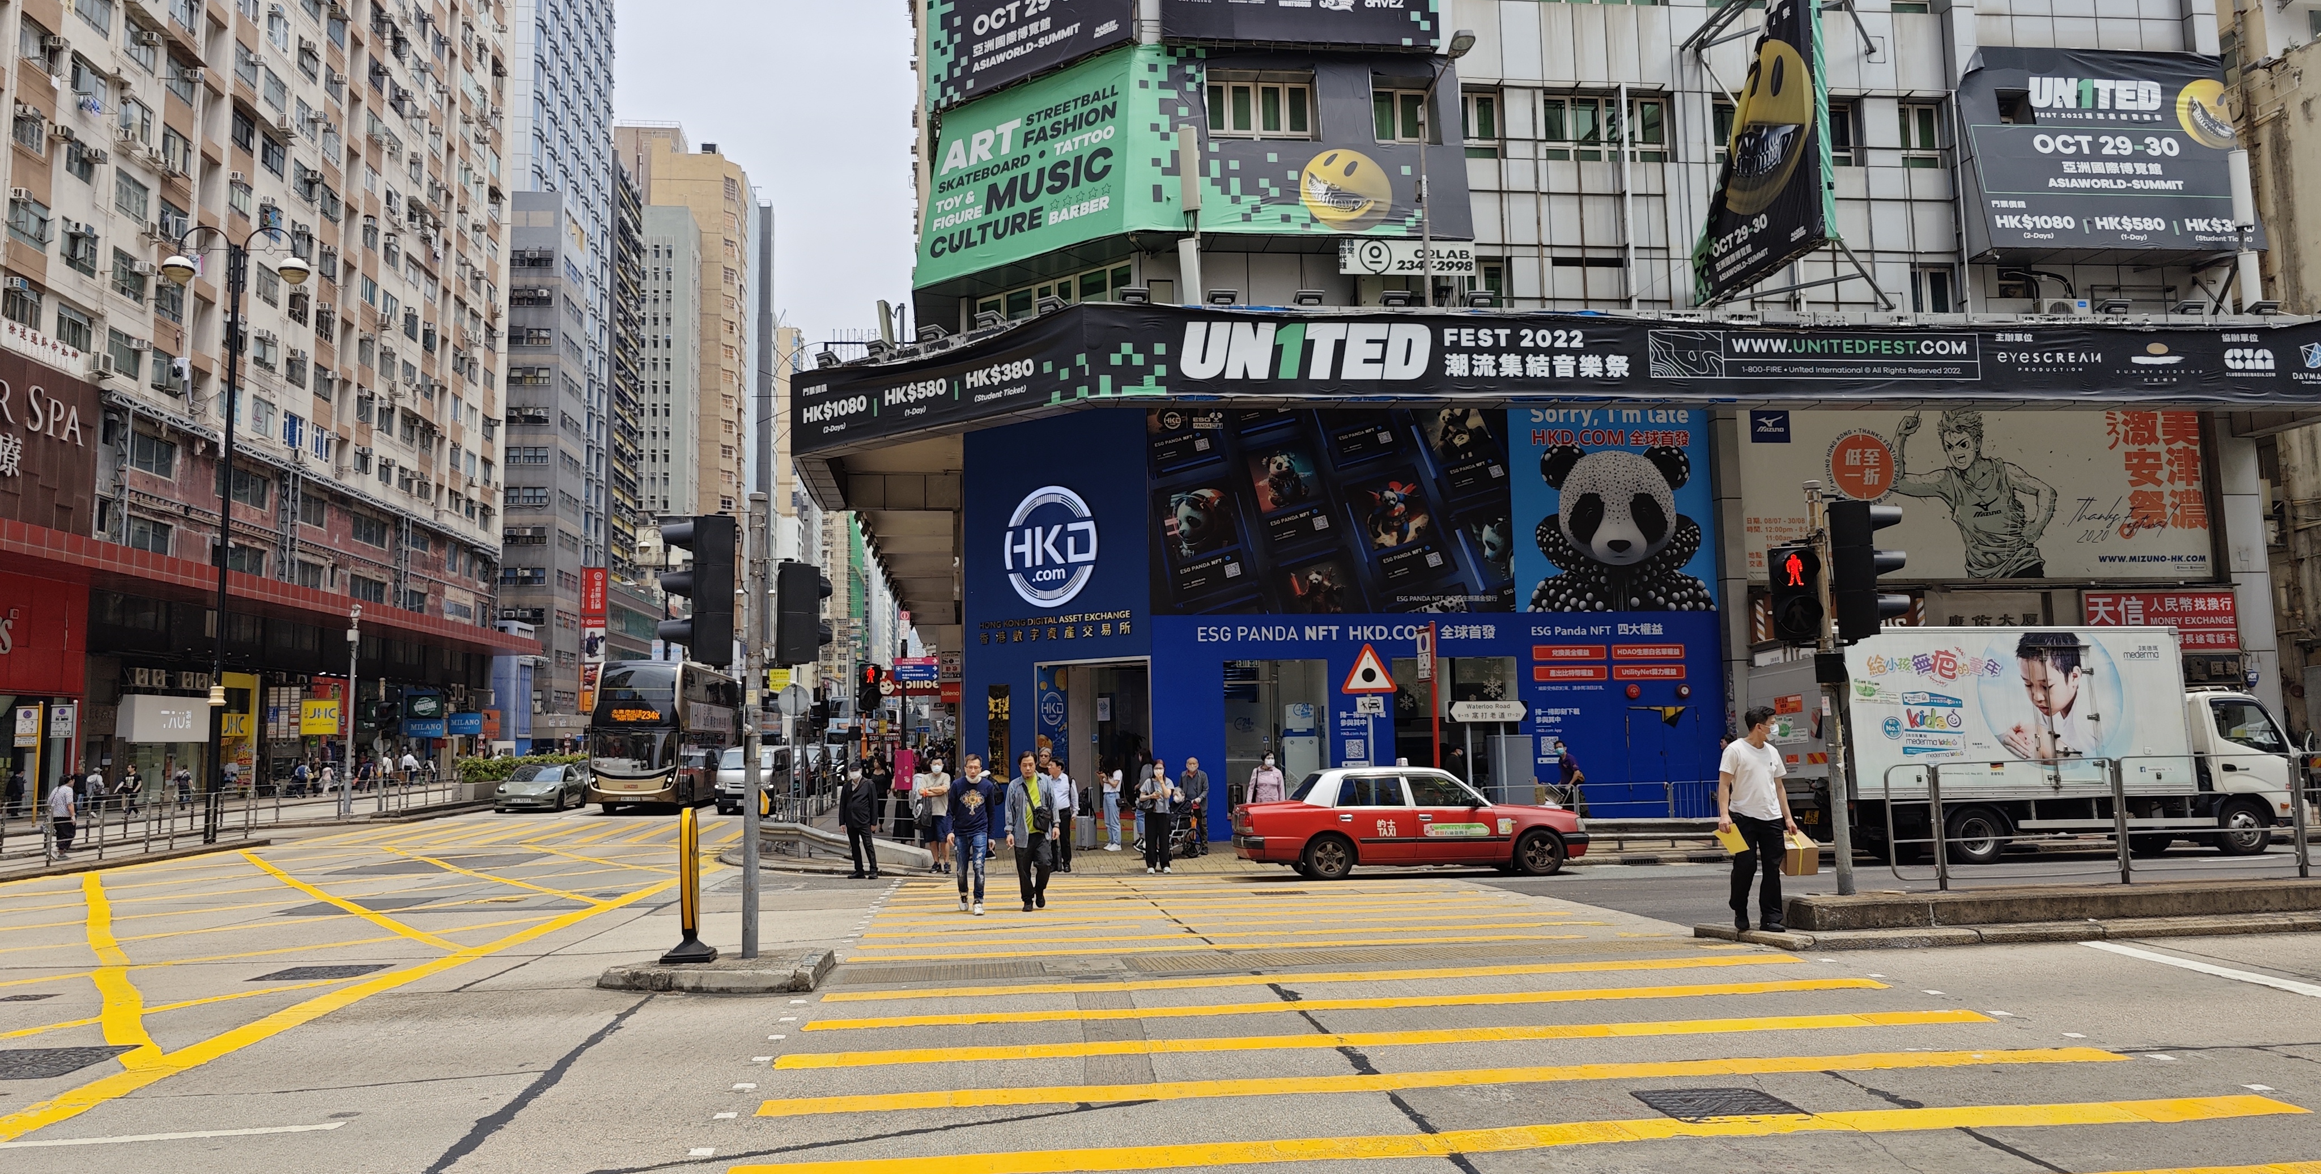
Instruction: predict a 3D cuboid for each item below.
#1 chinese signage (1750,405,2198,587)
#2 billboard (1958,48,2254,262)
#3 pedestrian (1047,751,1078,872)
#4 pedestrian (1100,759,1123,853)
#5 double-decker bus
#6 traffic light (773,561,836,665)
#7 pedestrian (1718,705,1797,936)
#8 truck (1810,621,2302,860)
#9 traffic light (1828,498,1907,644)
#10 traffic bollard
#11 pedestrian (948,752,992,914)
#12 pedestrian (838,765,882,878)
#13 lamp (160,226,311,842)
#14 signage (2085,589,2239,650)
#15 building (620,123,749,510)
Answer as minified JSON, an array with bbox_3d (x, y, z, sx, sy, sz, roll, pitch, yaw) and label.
[{"bbox_3d":[15.951,-1.888,30.018,9.682,3.535,0.250,0,-6,-7],"label":"chinese signage"},{"bbox_3d":[17.761,-8.177,28.858,5.410,4.120,0.720,0,-6,-6],"label":"billboard"},{"bbox_3d":[-1.401,3.258,22.118,0.480,1.612,0.320,-6,-8,37],"label":"pedestrian"},{"bbox_3d":[-0.845,3.706,26.250,0.380,1.538,0.420,1,-7,-22],"label":"pedestrian"},{"bbox_3d":[-15.816,5.002,50.152,2.550,4.400,12.000,0,-6,-7],"label":"double-decker bus"},{"bbox_3d":[-2.705,0.197,11.649,0.350,0.778,0.310,-4,-7,28],"label":"traffic light"},{"bbox_3d":[4.569,1.776,11.820,0.520,1.698,0.360,0,-6,-12],"label":"pedestrian"},{"bbox_3d":[12.324,2.219,21.852,6.560,3.100,2.150,0,-6,-6],"label":"truck"},{"bbox_3d":[5.935,-0.137,12.926,0.500,1.120,0.370,-1,-6,-1],"label":"traffic light"},{"bbox_3d":[-3.490,2.204,11.439,0.370,1.107,0.310,-1,-6,2],"label":"traffic bollard"},{"bbox_3d":[-2.092,2.679,16.905,0.500,1.702,0.380,-1,-6,-5],"label":"pedestrian"},{"bbox_3d":[-4.282,3.320,22.015,0.540,1.594,0.360,-3,-6,14],"label":"pedestrian"},{"bbox_3d":[-20.224,-1.265,33.336,3.050,13.428,0.700,0,-6,-6],"label":"lamp"},{"bbox_3d":[19.370,0.691,29.836,3.258,1.196,0.220,0,-6,-7],"label":"signage"},{"bbox_3d":[-61.468,-16.832,192.892,16.500,79.000,21.000,0,-6,-6],"label":"building"}]

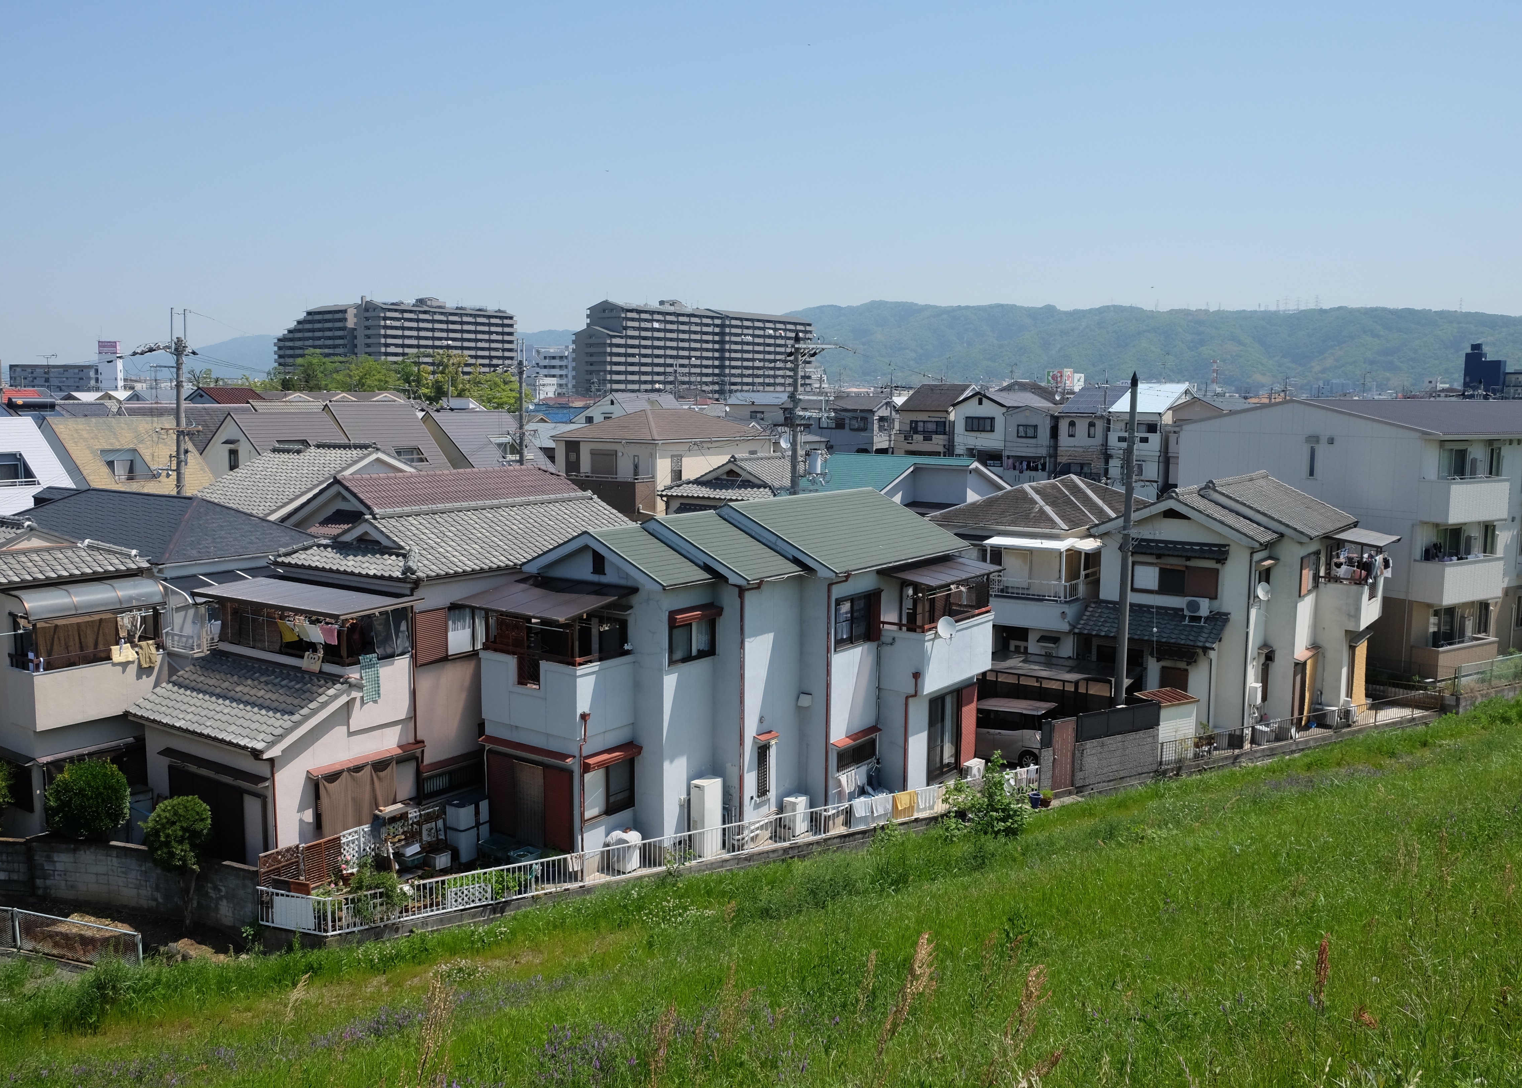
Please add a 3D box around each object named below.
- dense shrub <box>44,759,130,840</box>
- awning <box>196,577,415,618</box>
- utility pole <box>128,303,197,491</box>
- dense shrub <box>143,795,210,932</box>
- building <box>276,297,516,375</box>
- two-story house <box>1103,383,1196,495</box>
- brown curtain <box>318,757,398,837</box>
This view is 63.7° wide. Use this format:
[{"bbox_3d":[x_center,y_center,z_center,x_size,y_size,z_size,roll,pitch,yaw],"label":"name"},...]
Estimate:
[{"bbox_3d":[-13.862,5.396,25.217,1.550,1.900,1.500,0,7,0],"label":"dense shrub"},{"bbox_3d":[-10.190,1.174,27.162,5.600,0.220,2.050,5,8,36],"label":"awning"},{"bbox_3d":[-20.732,-1.809,43.038,0.800,12.878,1.900,5,9,36],"label":"utility pole"},{"bbox_3d":[-10.890,5.941,22.914,1.100,2.503,1.100,0,7,0],"label":"dense shrub"},{"bbox_3d":[-129.941,-64.826,441.411,58.000,40.000,58.000,6,9,37],"label":"building"},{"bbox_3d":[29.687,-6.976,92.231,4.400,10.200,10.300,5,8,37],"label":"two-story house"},{"bbox_3d":[-8.340,5.355,25.519,0.140,1.500,1.850,5,8,36],"label":"brown curtain"}]

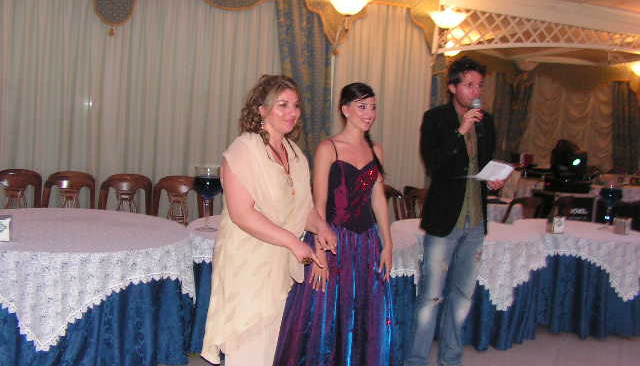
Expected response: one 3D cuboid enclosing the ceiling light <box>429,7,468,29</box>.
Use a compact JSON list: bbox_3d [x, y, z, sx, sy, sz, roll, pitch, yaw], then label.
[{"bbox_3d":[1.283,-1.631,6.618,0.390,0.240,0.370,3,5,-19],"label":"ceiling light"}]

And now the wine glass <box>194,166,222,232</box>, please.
[{"bbox_3d":[-0.720,0.105,4.326,0.185,0.400,0.185,4,5,0],"label":"wine glass"}]

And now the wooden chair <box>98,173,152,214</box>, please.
[{"bbox_3d":[-1.656,0.384,5.648,0.470,0.880,0.500,3,5,-19],"label":"wooden chair"}]

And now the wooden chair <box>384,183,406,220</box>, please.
[{"bbox_3d":[0.779,0.489,6.634,0.470,0.880,0.500,0,7,-45],"label":"wooden chair"}]

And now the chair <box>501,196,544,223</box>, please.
[{"bbox_3d":[1.958,0.593,6.497,0.470,0.880,0.500,6,5,20],"label":"chair"}]

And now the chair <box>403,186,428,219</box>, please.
[{"bbox_3d":[1.018,0.496,6.760,0.470,0.880,0.500,0,7,-45],"label":"chair"}]

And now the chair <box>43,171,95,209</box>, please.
[{"bbox_3d":[-2.092,0.362,5.510,0.470,0.880,0.500,3,5,-19],"label":"chair"}]

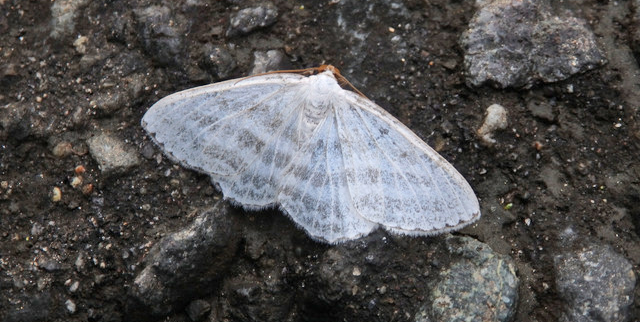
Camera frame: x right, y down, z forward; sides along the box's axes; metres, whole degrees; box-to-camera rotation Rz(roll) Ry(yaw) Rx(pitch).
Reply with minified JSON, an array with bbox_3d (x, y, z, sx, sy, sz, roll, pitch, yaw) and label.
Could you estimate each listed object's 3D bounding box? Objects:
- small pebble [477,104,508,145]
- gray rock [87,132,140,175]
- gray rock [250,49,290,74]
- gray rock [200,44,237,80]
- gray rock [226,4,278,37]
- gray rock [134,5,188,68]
[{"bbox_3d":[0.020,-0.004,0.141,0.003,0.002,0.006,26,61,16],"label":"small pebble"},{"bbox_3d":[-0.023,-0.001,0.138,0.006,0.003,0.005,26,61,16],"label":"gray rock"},{"bbox_3d":[-0.006,-0.011,0.146,0.005,0.003,0.004,0,63,0],"label":"gray rock"},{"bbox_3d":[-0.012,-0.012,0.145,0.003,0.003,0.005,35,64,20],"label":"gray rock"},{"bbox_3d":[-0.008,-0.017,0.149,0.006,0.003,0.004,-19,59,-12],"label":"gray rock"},{"bbox_3d":[-0.019,-0.015,0.148,0.006,0.004,0.007,0,63,0],"label":"gray rock"}]

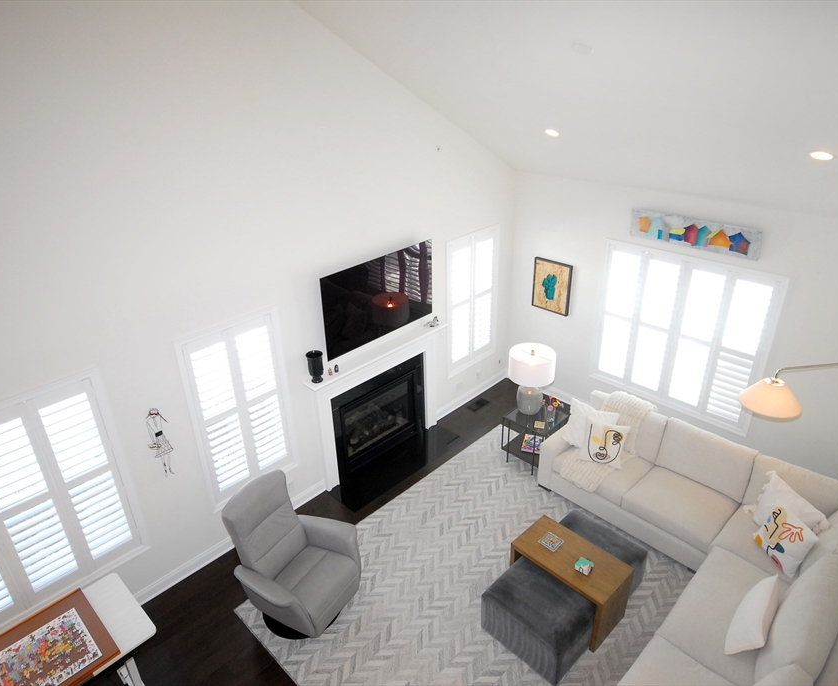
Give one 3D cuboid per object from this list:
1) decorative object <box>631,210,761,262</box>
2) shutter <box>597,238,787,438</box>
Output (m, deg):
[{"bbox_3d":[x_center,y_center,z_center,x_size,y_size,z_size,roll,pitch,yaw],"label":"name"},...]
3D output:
[{"bbox_3d":[2.644,-1.062,5.780,1.237,0.286,0.040,23,36,39],"label":"decorative object"},{"bbox_3d":[2.707,-0.100,6.286,1.776,1.710,0.080,23,36,39],"label":"shutter"}]

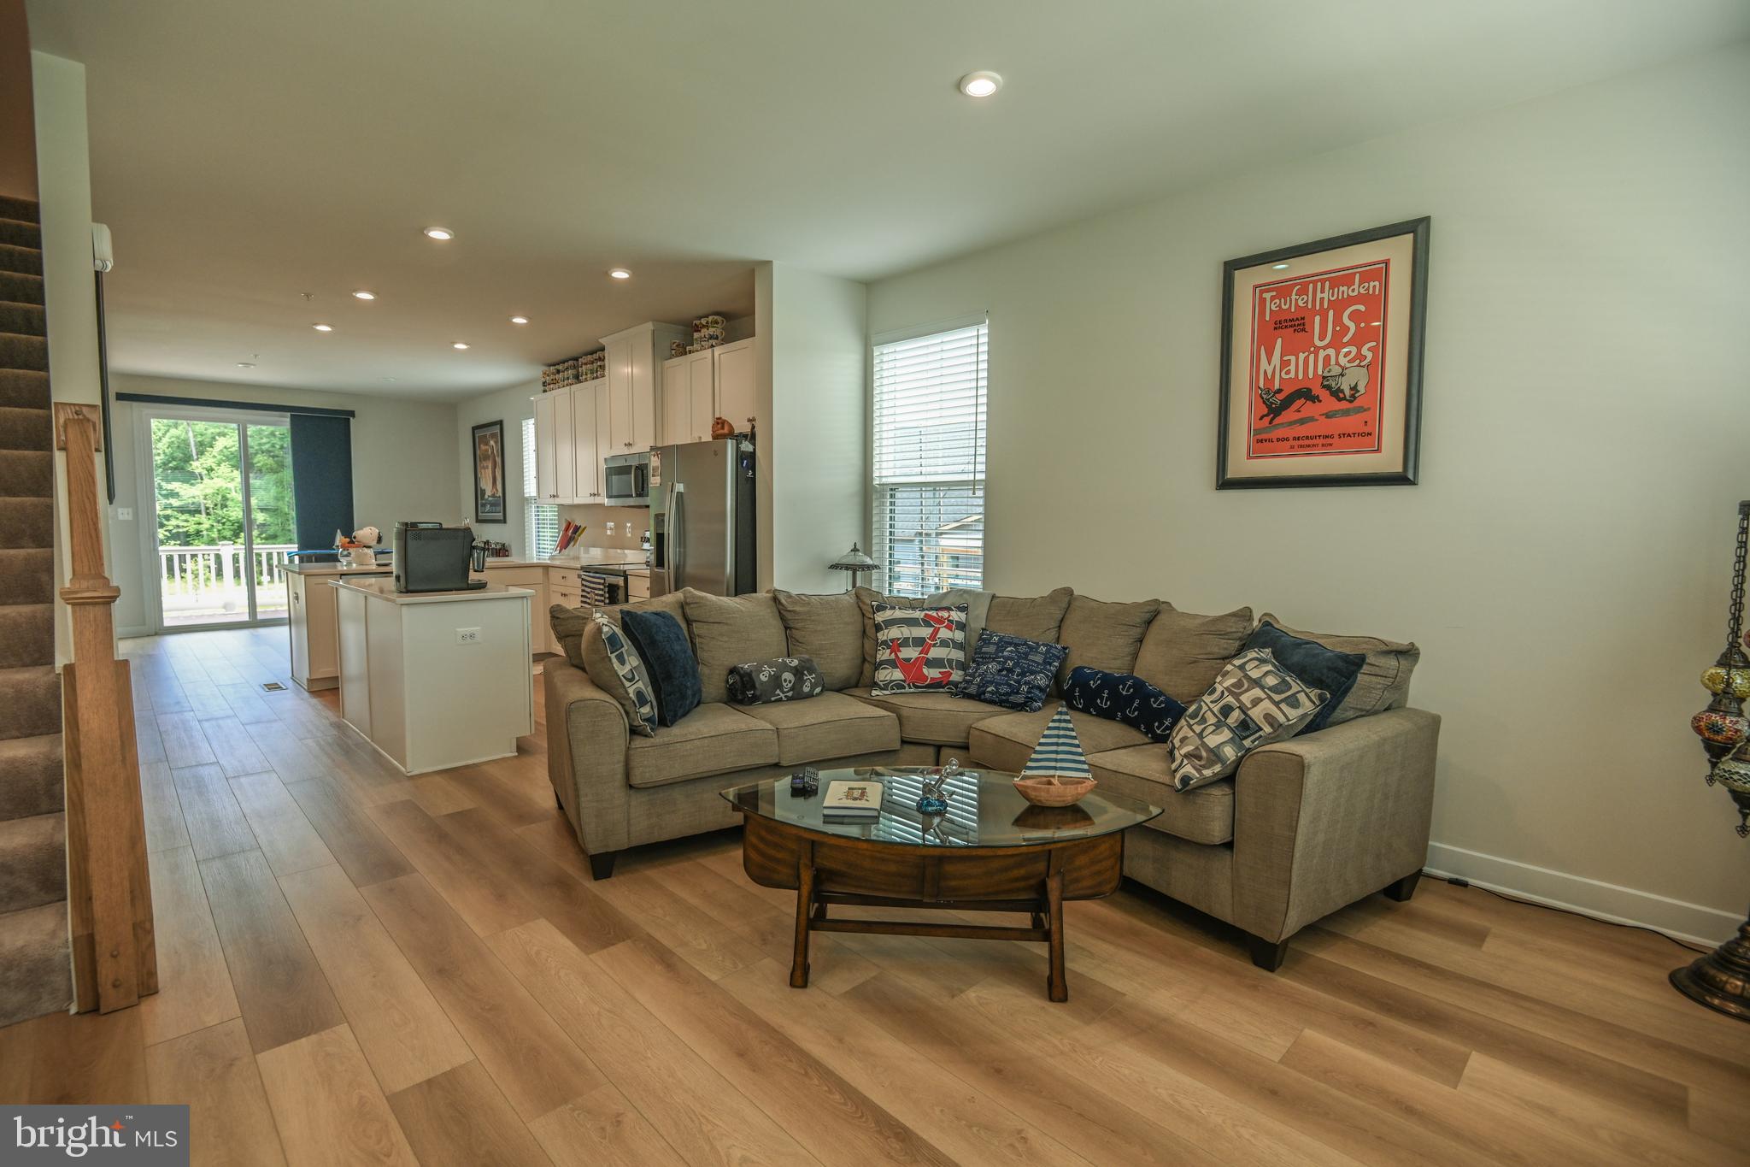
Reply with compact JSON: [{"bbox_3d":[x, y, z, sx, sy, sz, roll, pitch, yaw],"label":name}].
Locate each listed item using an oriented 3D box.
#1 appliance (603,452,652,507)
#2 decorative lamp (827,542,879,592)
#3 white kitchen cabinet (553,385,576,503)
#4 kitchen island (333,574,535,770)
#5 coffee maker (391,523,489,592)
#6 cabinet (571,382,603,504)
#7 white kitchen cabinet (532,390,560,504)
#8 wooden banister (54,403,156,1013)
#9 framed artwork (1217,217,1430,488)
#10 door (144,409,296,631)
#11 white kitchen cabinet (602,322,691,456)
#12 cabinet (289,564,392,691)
[{"bbox_3d":[-1.907,-0.850,6.508,0.760,0.405,0.390,5,6,45],"label":"appliance"},{"bbox_3d":[-0.125,0.013,4.505,0.300,0.500,0.300,0,5,0],"label":"decorative lamp"},{"bbox_3d":[-2.798,-1.281,7.386,0.410,1.055,0.329,5,7,45],"label":"white kitchen cabinet"},{"bbox_3d":[-2.661,0.453,4.633,1.570,0.910,0.675,5,6,45],"label":"kitchen island"},{"bbox_3d":[-2.423,-0.151,4.351,0.250,0.370,0.435,5,7,45],"label":"coffee maker"},{"bbox_3d":[-2.430,-1.249,7.021,0.630,1.055,0.329,5,7,45],"label":"cabinet"},{"bbox_3d":[-3.089,-1.309,7.674,0.410,1.050,0.329,5,7,45],"label":"white kitchen cabinet"},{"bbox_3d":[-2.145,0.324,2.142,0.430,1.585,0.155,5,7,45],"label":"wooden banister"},{"bbox_3d":[1.745,-0.862,3.088,0.728,0.956,0.030,5,7,45],"label":"framed artwork"},{"bbox_3d":[-7.101,-0.670,8.787,0.120,2.410,1.580,5,6,45],"label":"door"},{"bbox_3d":[-1.878,-1.544,6.435,0.860,0.960,0.397,5,6,45],"label":"white kitchen cabinet"},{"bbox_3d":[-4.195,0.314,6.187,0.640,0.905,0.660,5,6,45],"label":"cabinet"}]

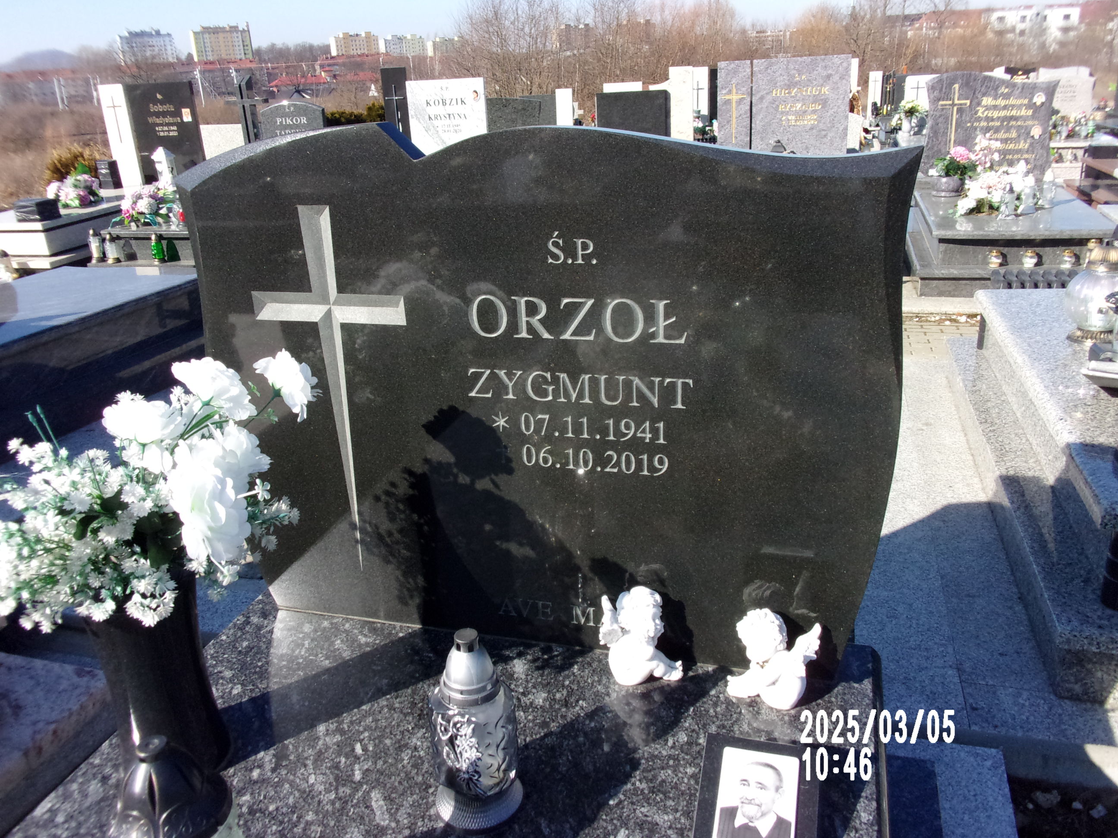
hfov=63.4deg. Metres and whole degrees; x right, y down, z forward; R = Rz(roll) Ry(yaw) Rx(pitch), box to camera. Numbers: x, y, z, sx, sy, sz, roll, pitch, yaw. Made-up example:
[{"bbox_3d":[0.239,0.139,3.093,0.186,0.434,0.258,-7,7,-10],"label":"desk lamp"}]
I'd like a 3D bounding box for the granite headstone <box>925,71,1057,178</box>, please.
[{"bbox_3d":[3.374,-2.326,7.200,0.960,0.839,0.090,3,23,16],"label":"granite headstone"}]

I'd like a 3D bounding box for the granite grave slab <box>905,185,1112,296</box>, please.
[{"bbox_3d":[3.082,-1.345,6.421,1.120,0.390,2.300,3,23,16],"label":"granite grave slab"}]

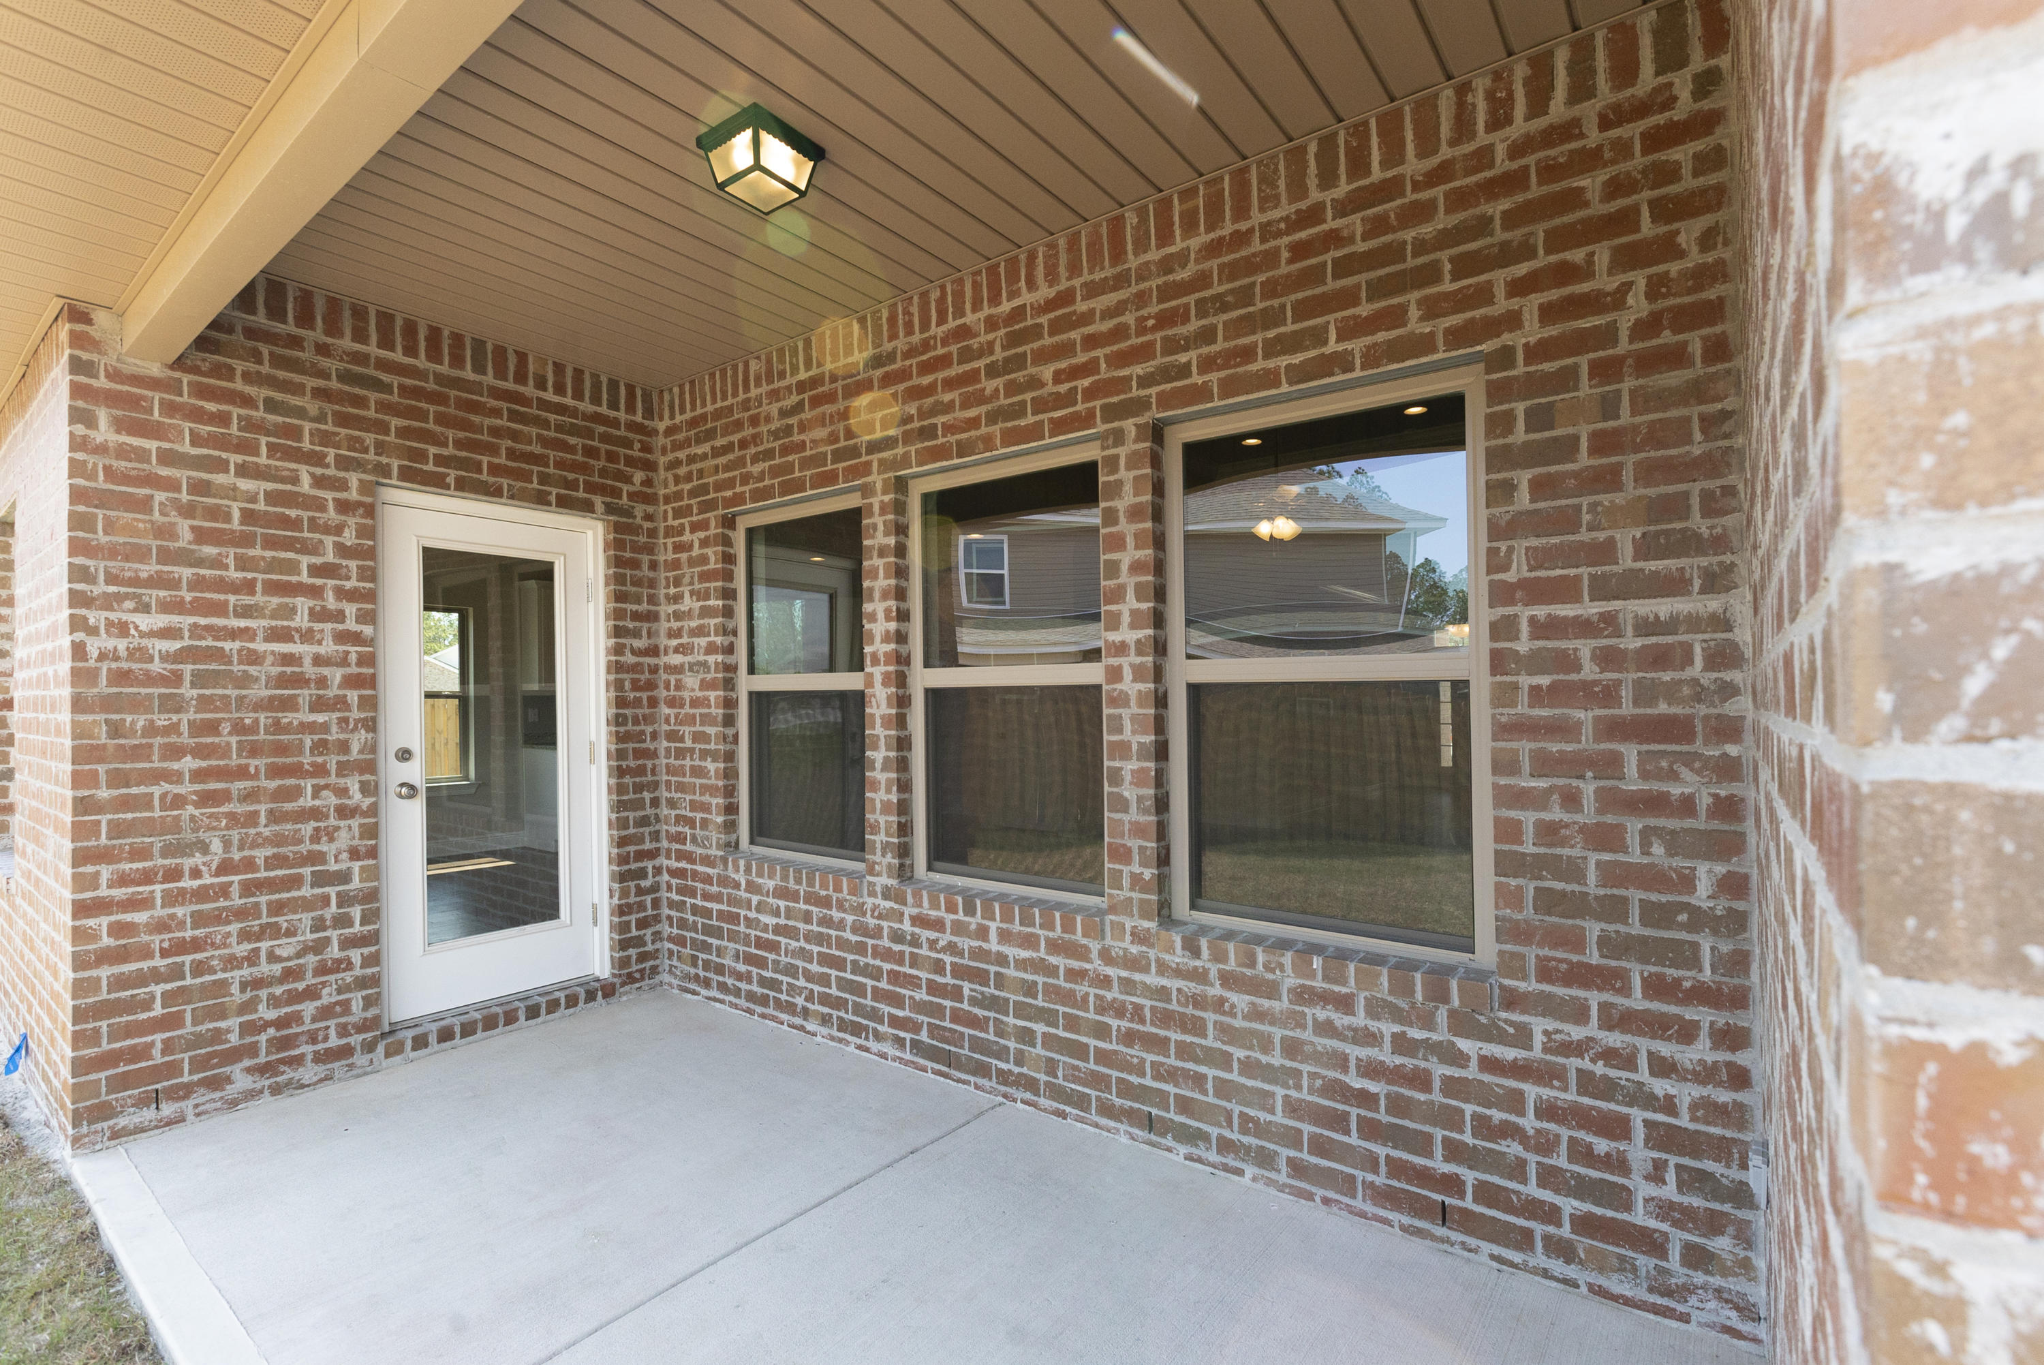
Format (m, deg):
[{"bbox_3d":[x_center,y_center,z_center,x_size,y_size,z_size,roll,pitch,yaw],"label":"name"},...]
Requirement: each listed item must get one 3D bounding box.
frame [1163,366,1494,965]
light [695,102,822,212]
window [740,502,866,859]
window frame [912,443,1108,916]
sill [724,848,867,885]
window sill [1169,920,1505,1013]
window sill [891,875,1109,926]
[{"bbox_3d":[0.849,-0.040,2.584,0.906,1.534,0.079,-1,-1,37],"label":"frame"},{"bbox_3d":[-0.700,-1.395,2.467,0.250,0.134,0.246,-1,-1,37],"label":"light"},{"bbox_3d":[-0.903,-0.003,3.890,0.906,1.518,0.079,-1,-1,37],"label":"window"},{"bbox_3d":[-0.037,-0.023,3.245,0.911,1.529,0.079,-1,-1,37],"label":"window frame"},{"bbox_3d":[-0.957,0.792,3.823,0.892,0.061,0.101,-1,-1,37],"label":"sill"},{"bbox_3d":[0.803,0.767,2.510,0.911,0.084,0.101,-1,-1,37],"label":"window sill"},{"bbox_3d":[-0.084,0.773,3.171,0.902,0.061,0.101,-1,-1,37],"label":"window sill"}]

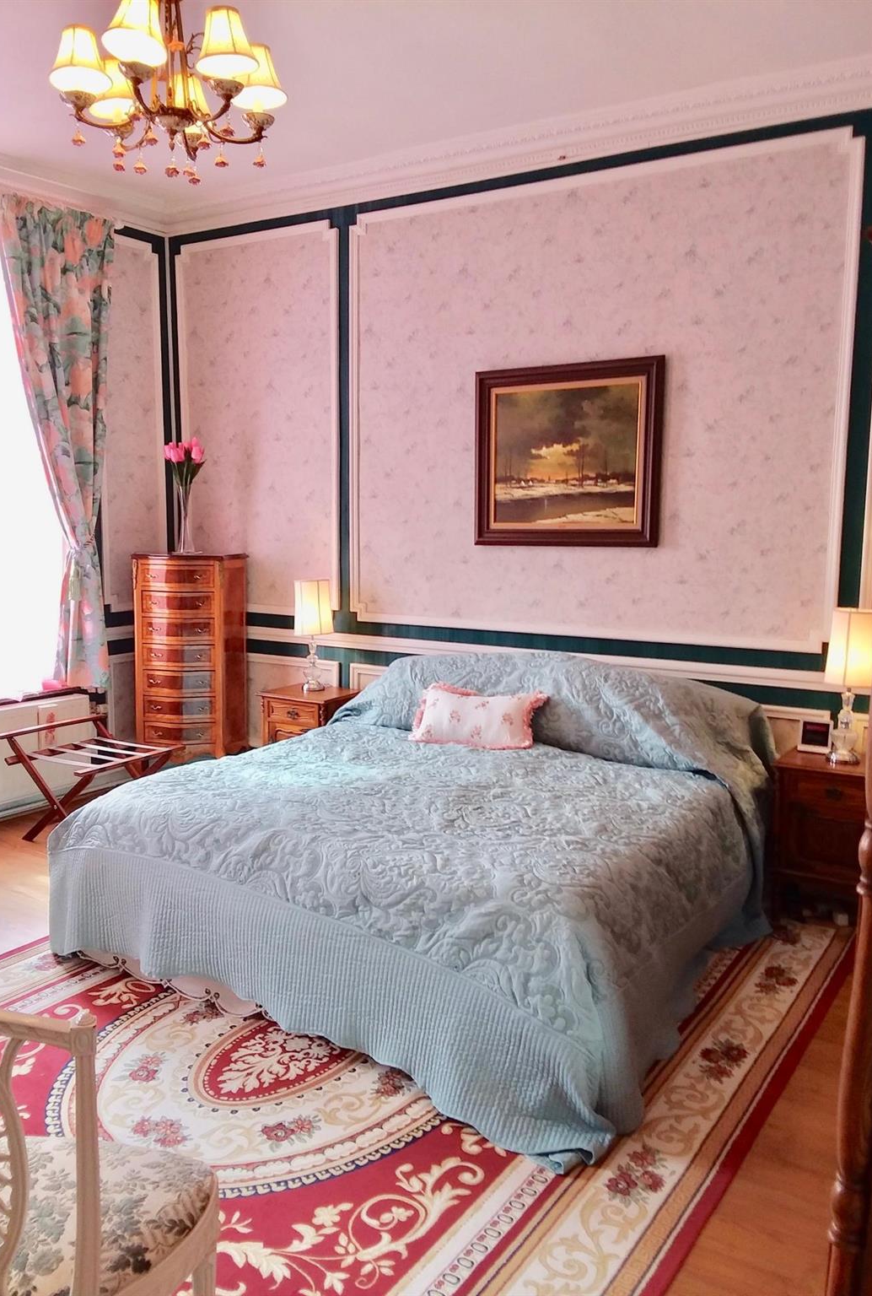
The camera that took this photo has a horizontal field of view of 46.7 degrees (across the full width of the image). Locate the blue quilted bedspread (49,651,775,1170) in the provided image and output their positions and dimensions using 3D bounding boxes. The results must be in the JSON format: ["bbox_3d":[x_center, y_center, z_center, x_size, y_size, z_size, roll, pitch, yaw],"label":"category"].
[{"bbox_3d":[0.050,0.572,3.668,2.030,0.910,2.080,5,9,31],"label":"blue quilted bedspread"}]

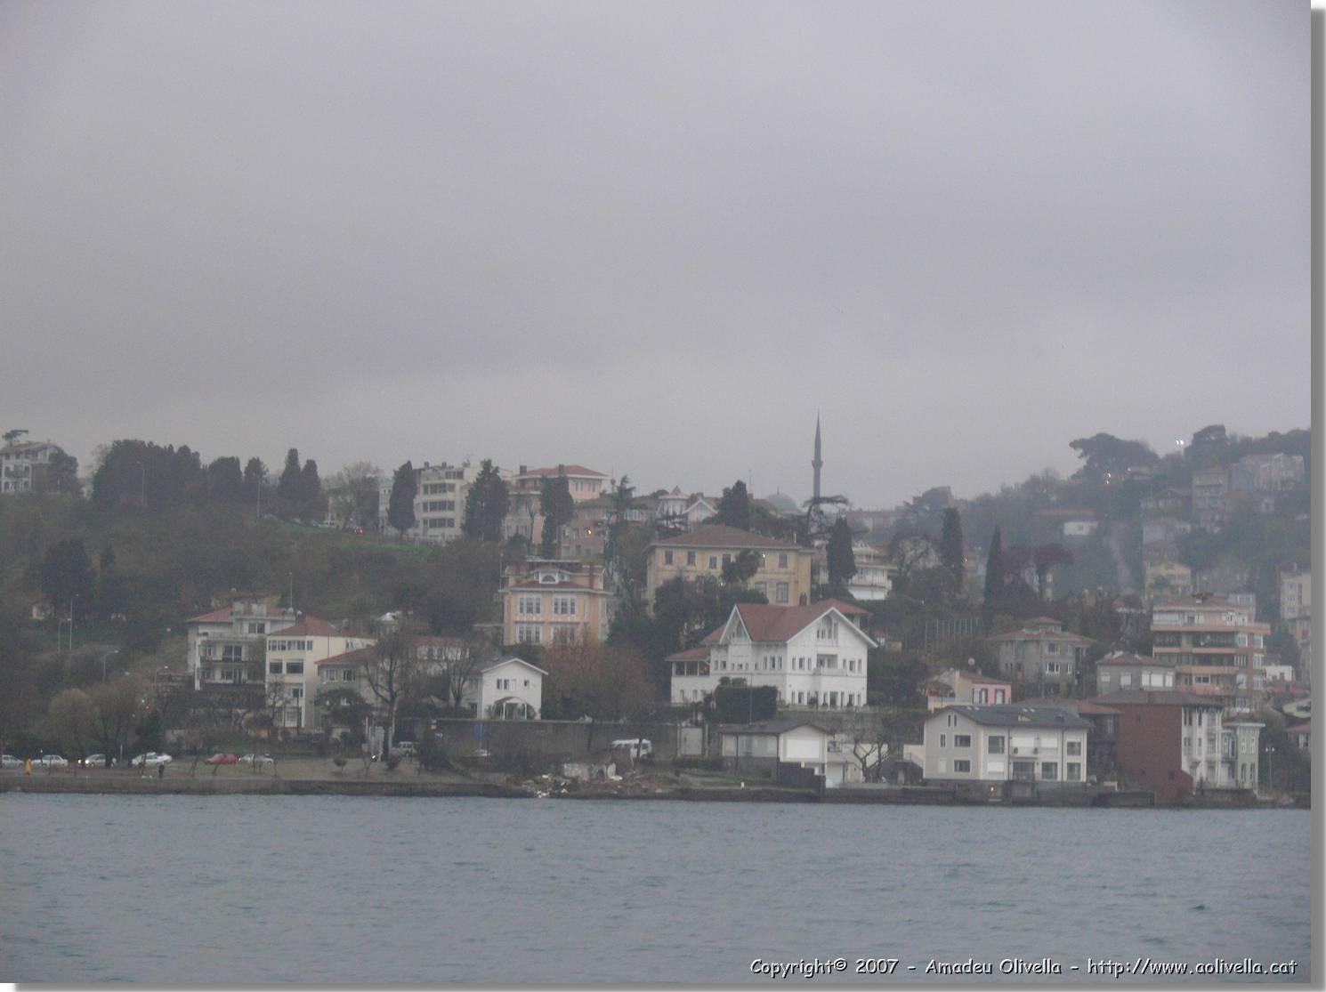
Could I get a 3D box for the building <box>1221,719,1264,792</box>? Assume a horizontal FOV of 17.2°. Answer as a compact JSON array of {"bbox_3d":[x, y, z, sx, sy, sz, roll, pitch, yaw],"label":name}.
[{"bbox_3d":[75.009,33.624,569.000,5.300,9.200,6.500,2,-4,-19],"label":"building"}]

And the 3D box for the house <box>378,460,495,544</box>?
[{"bbox_3d":[-38.390,1.290,741.000,15.900,12.720,11.780,-2,-5,44],"label":"house"}]

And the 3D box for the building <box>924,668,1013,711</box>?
[{"bbox_3d":[38.890,25.330,558.070,7.090,6.300,8.340,4,-5,-41],"label":"building"}]

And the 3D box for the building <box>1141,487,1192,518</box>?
[{"bbox_3d":[110.820,1.700,963.650,8.650,6.440,7.210,3,-4,-23],"label":"building"}]

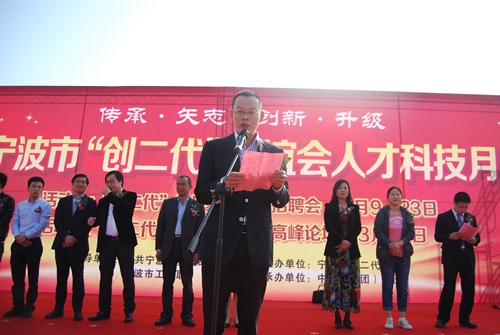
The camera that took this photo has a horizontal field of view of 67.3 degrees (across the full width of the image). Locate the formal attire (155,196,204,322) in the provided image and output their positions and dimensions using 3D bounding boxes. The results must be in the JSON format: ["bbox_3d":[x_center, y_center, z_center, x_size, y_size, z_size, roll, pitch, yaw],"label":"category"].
[{"bbox_3d":[-0.815,1.051,4.411,0.540,1.420,0.330,1,-13,4],"label":"formal attire"}]

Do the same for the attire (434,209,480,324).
[{"bbox_3d":[2.650,1.241,4.821,0.530,1.430,0.400,0,-13,8],"label":"attire"}]

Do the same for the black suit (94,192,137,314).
[{"bbox_3d":[-1.619,0.999,4.546,0.500,1.450,0.380,-1,-13,14],"label":"black suit"}]

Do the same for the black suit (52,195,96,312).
[{"bbox_3d":[-2.125,1.022,4.572,0.510,1.410,0.350,1,-13,4],"label":"black suit"}]

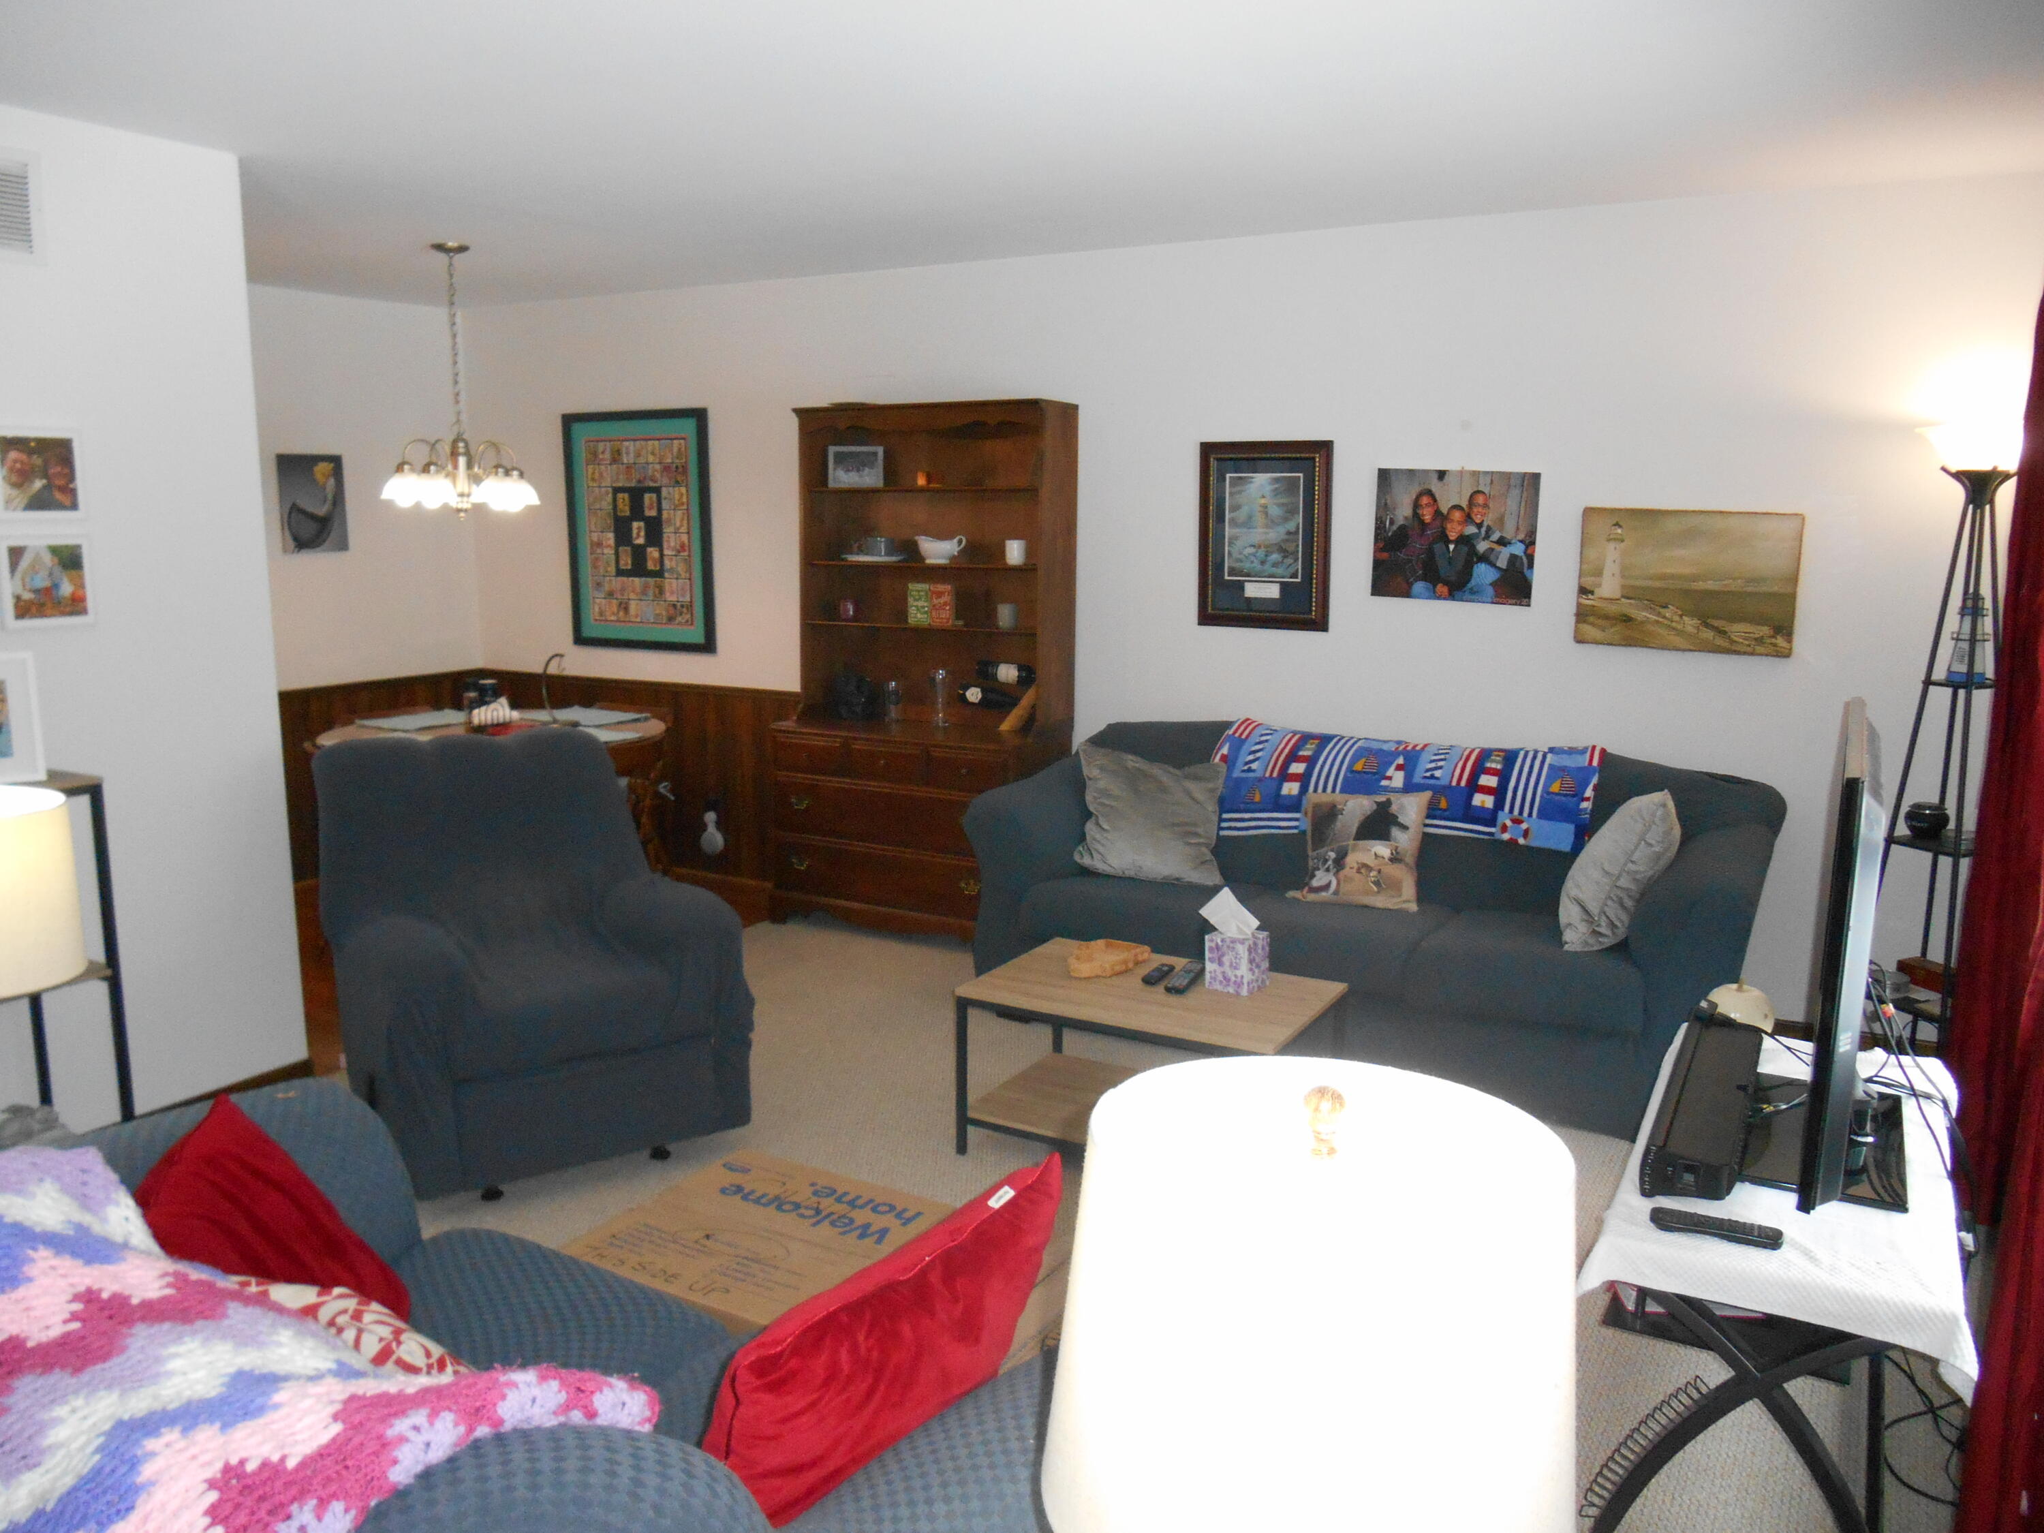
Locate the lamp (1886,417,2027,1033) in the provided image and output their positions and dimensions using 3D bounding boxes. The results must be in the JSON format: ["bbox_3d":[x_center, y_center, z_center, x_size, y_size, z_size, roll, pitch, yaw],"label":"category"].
[{"bbox_3d":[2.387,0.034,3.937,0.330,1.800,0.330,-4,11,-25],"label":"lamp"}]

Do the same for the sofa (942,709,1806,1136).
[{"bbox_3d":[1.008,0.380,4.627,2.270,0.875,0.900,6,11,30],"label":"sofa"}]

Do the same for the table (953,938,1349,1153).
[{"bbox_3d":[0.318,0.746,3.760,0.810,0.421,0.535,6,11,30],"label":"table"}]

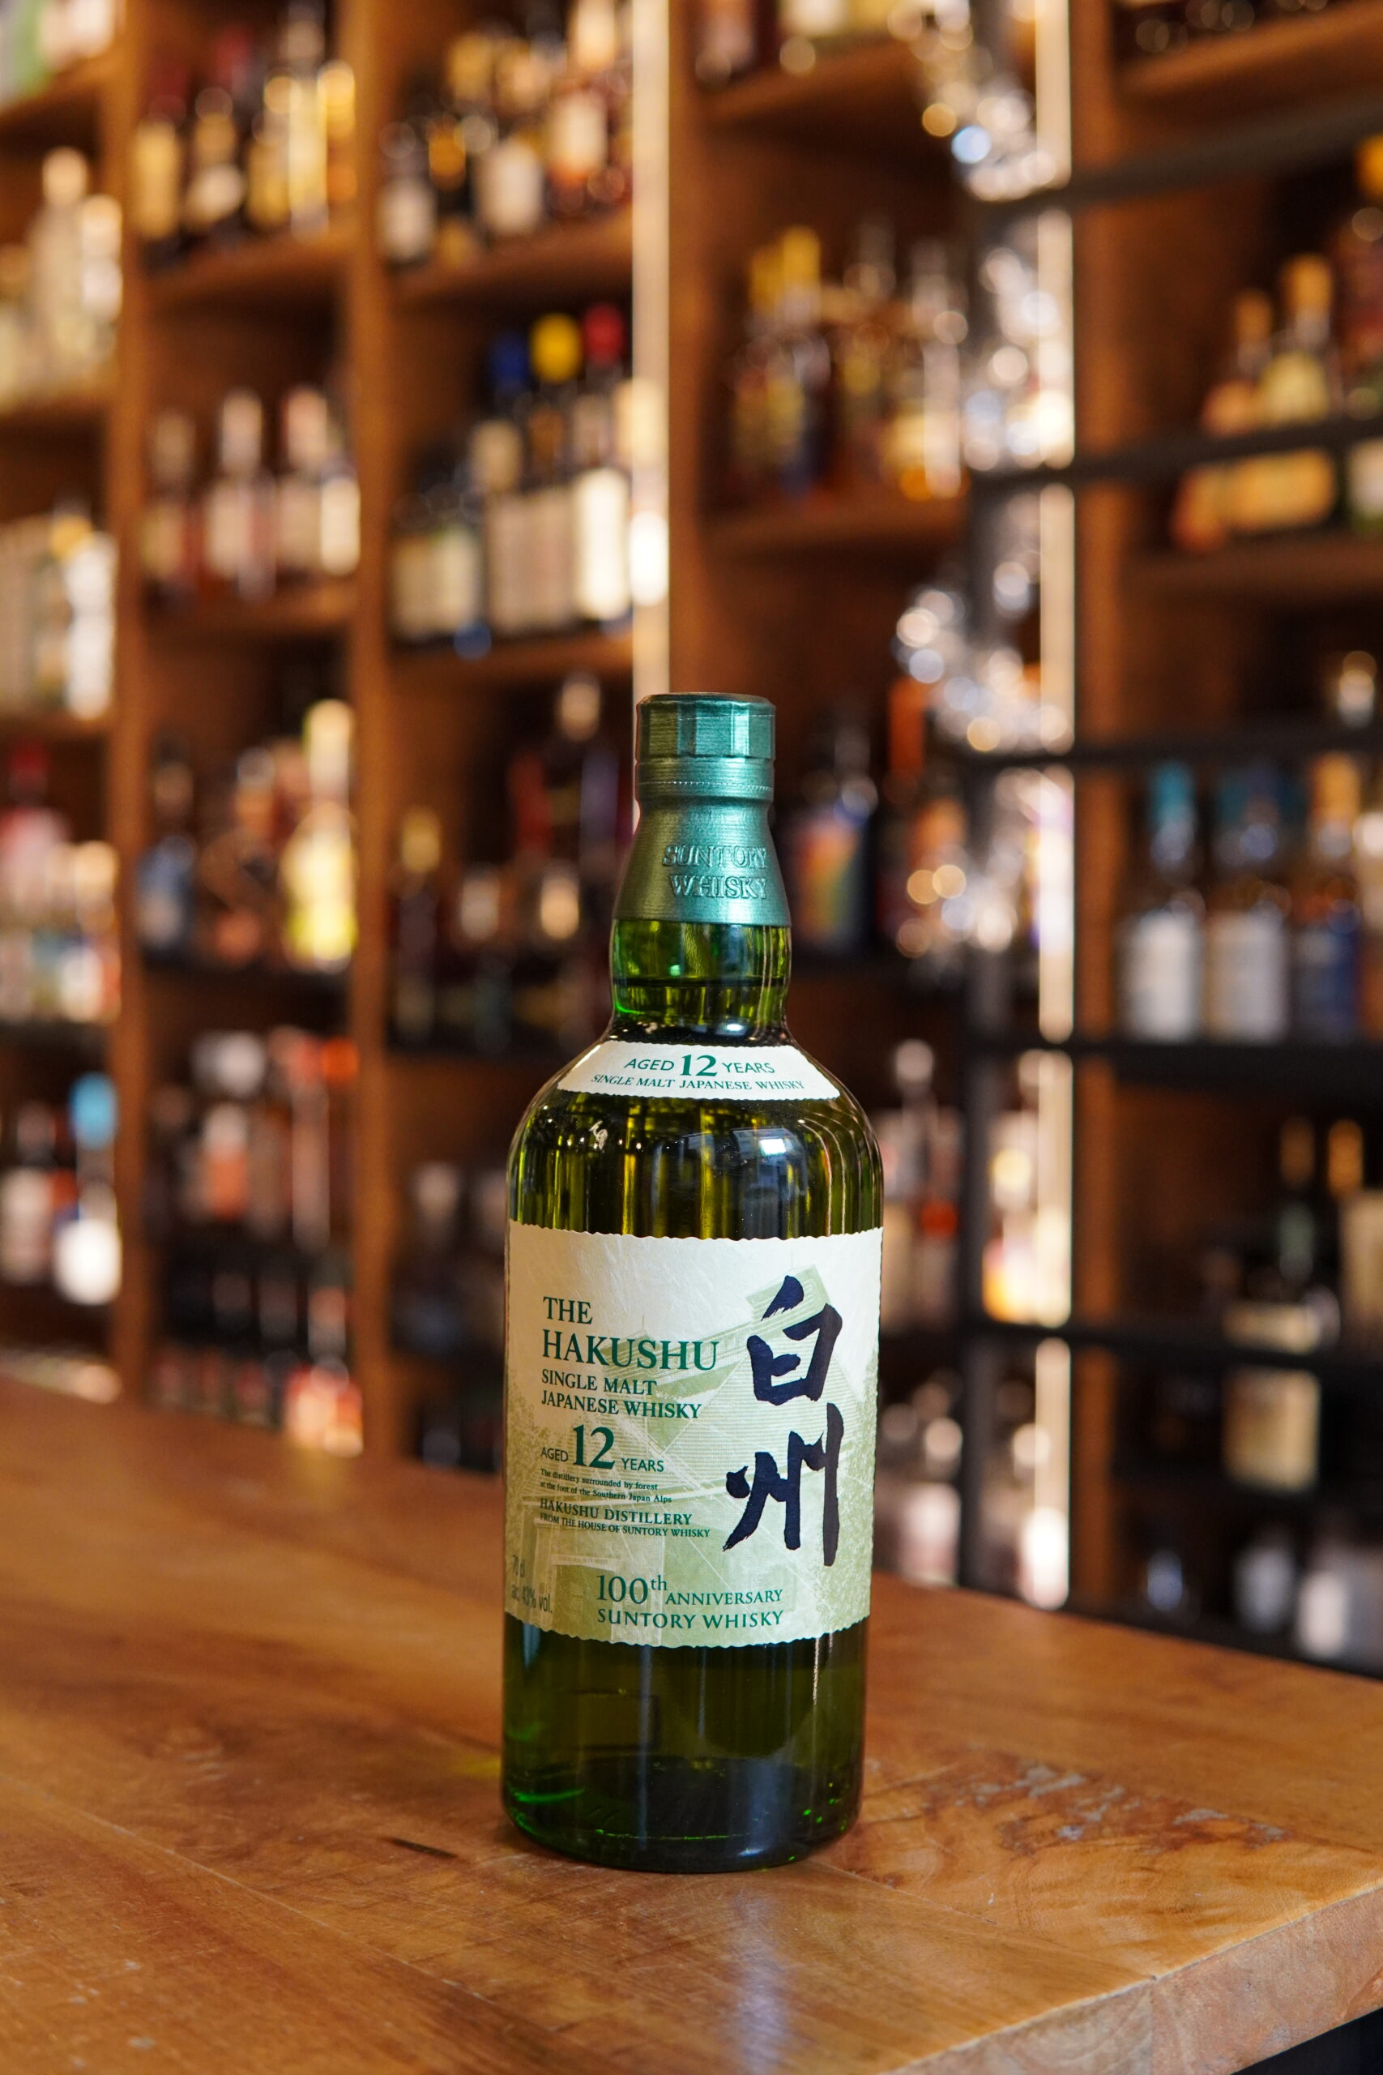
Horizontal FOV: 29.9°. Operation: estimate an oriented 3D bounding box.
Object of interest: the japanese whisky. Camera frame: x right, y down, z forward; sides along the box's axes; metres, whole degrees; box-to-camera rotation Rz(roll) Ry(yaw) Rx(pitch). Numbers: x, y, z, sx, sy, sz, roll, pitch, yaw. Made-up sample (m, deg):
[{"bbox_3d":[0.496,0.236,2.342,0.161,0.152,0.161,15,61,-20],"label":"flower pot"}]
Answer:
[{"bbox_3d":[0.001,0.052,0.595,0.086,0.258,0.086,1,2,0],"label":"japanese whisky"}]

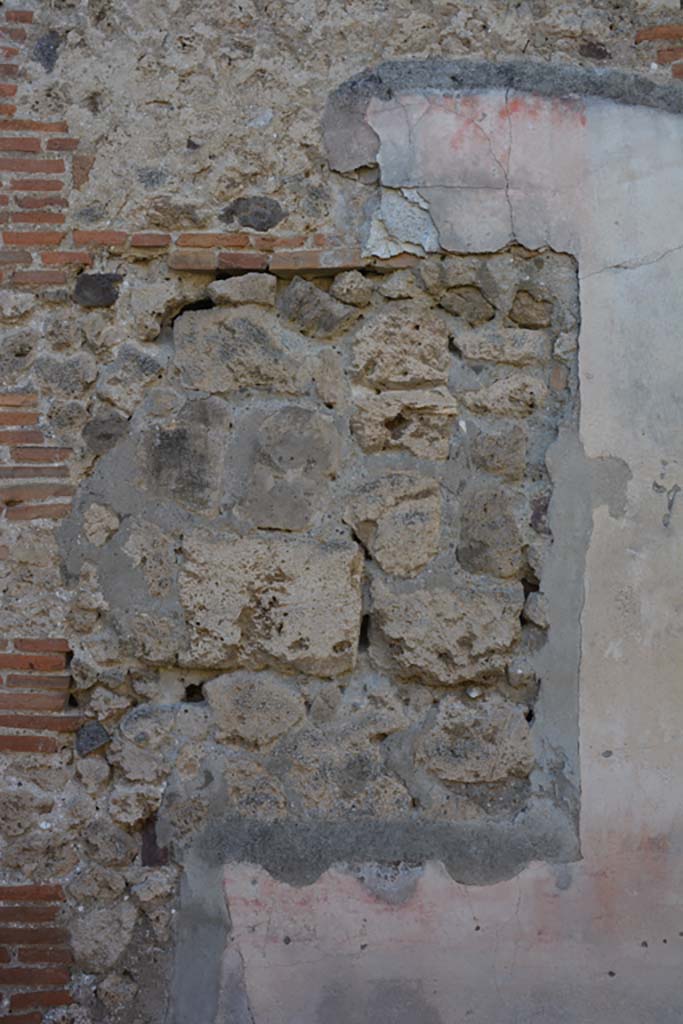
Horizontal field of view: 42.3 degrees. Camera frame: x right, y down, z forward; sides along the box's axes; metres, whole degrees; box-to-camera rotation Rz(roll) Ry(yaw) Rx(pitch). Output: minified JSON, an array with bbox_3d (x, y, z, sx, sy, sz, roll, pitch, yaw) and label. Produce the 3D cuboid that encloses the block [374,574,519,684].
[{"bbox_3d":[0.300,0.342,2.520,0.418,0.302,0.240,0,-2,0],"label":"block"}]

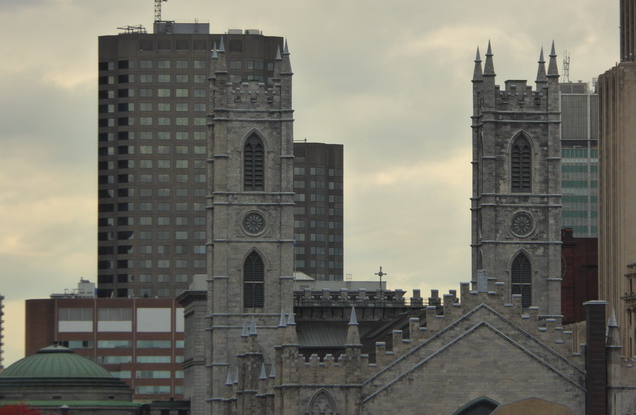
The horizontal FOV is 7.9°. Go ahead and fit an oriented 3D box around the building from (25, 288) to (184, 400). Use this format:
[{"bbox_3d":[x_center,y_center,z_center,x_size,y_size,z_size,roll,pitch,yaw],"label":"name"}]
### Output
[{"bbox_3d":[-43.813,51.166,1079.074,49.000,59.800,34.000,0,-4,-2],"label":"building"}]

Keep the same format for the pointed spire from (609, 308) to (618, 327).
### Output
[{"bbox_3d":[31.162,11.600,484.384,1.050,2.100,1.050,0,-4,-7],"label":"pointed spire"}]

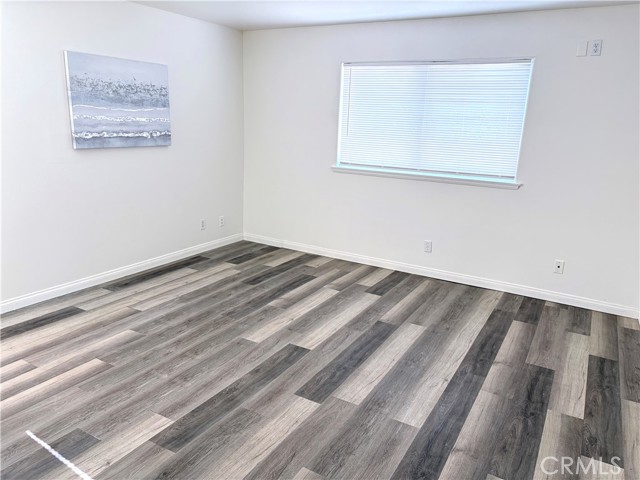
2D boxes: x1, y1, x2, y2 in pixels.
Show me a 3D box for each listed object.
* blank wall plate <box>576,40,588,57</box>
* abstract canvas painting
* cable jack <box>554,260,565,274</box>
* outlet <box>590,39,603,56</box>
[{"bbox_3d":[2.090,-1.524,3.831,0.072,0.115,0.012,10,17,29],"label":"blank wall plate"},{"bbox_3d":[-1.726,-1.198,4.247,0.037,0.757,1.012,10,17,29],"label":"abstract canvas painting"},{"bbox_3d":[2.107,0.244,4.236,0.071,0.115,0.012,10,17,29],"label":"cable jack"},{"bbox_3d":[2.176,-1.511,3.781,0.071,0.116,0.012,10,17,29],"label":"outlet"}]

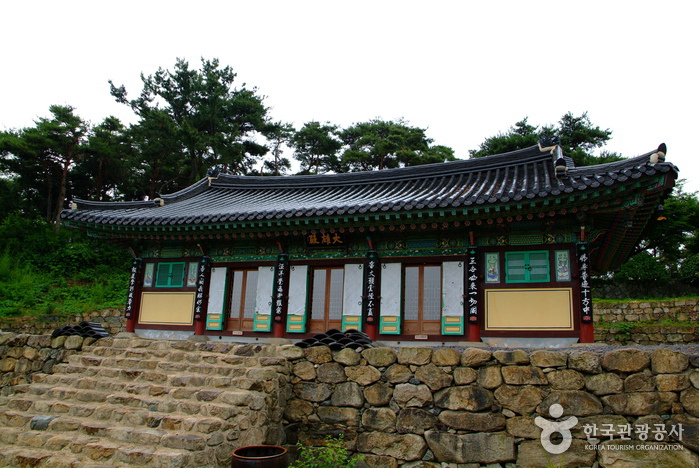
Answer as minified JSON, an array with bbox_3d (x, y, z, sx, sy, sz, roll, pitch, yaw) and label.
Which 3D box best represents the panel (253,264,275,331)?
[{"bbox_3d":[-2.620,2.014,16.283,0.588,2.000,0.070,-3,-13,20],"label":"panel"}]

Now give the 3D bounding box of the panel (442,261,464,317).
[{"bbox_3d":[2.835,1.512,14.385,0.583,1.505,0.070,-3,-13,20],"label":"panel"}]

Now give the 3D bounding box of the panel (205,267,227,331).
[{"bbox_3d":[-4.263,2.092,16.873,0.583,2.000,0.070,-3,-13,20],"label":"panel"}]

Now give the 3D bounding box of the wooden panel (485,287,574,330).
[{"bbox_3d":[4.641,1.967,13.642,2.177,1.073,0.070,-3,-13,20],"label":"wooden panel"}]

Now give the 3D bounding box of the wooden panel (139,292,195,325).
[{"bbox_3d":[-6.077,2.480,17.484,2.177,1.073,0.070,-3,-13,20],"label":"wooden panel"}]

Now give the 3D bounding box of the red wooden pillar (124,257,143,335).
[{"bbox_3d":[-7.425,2.110,18.048,0.280,2.518,0.290,-3,-13,20],"label":"red wooden pillar"}]

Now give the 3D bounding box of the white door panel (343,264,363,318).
[{"bbox_3d":[0.133,1.641,15.354,0.593,1.505,0.070,-3,-13,20],"label":"white door panel"}]

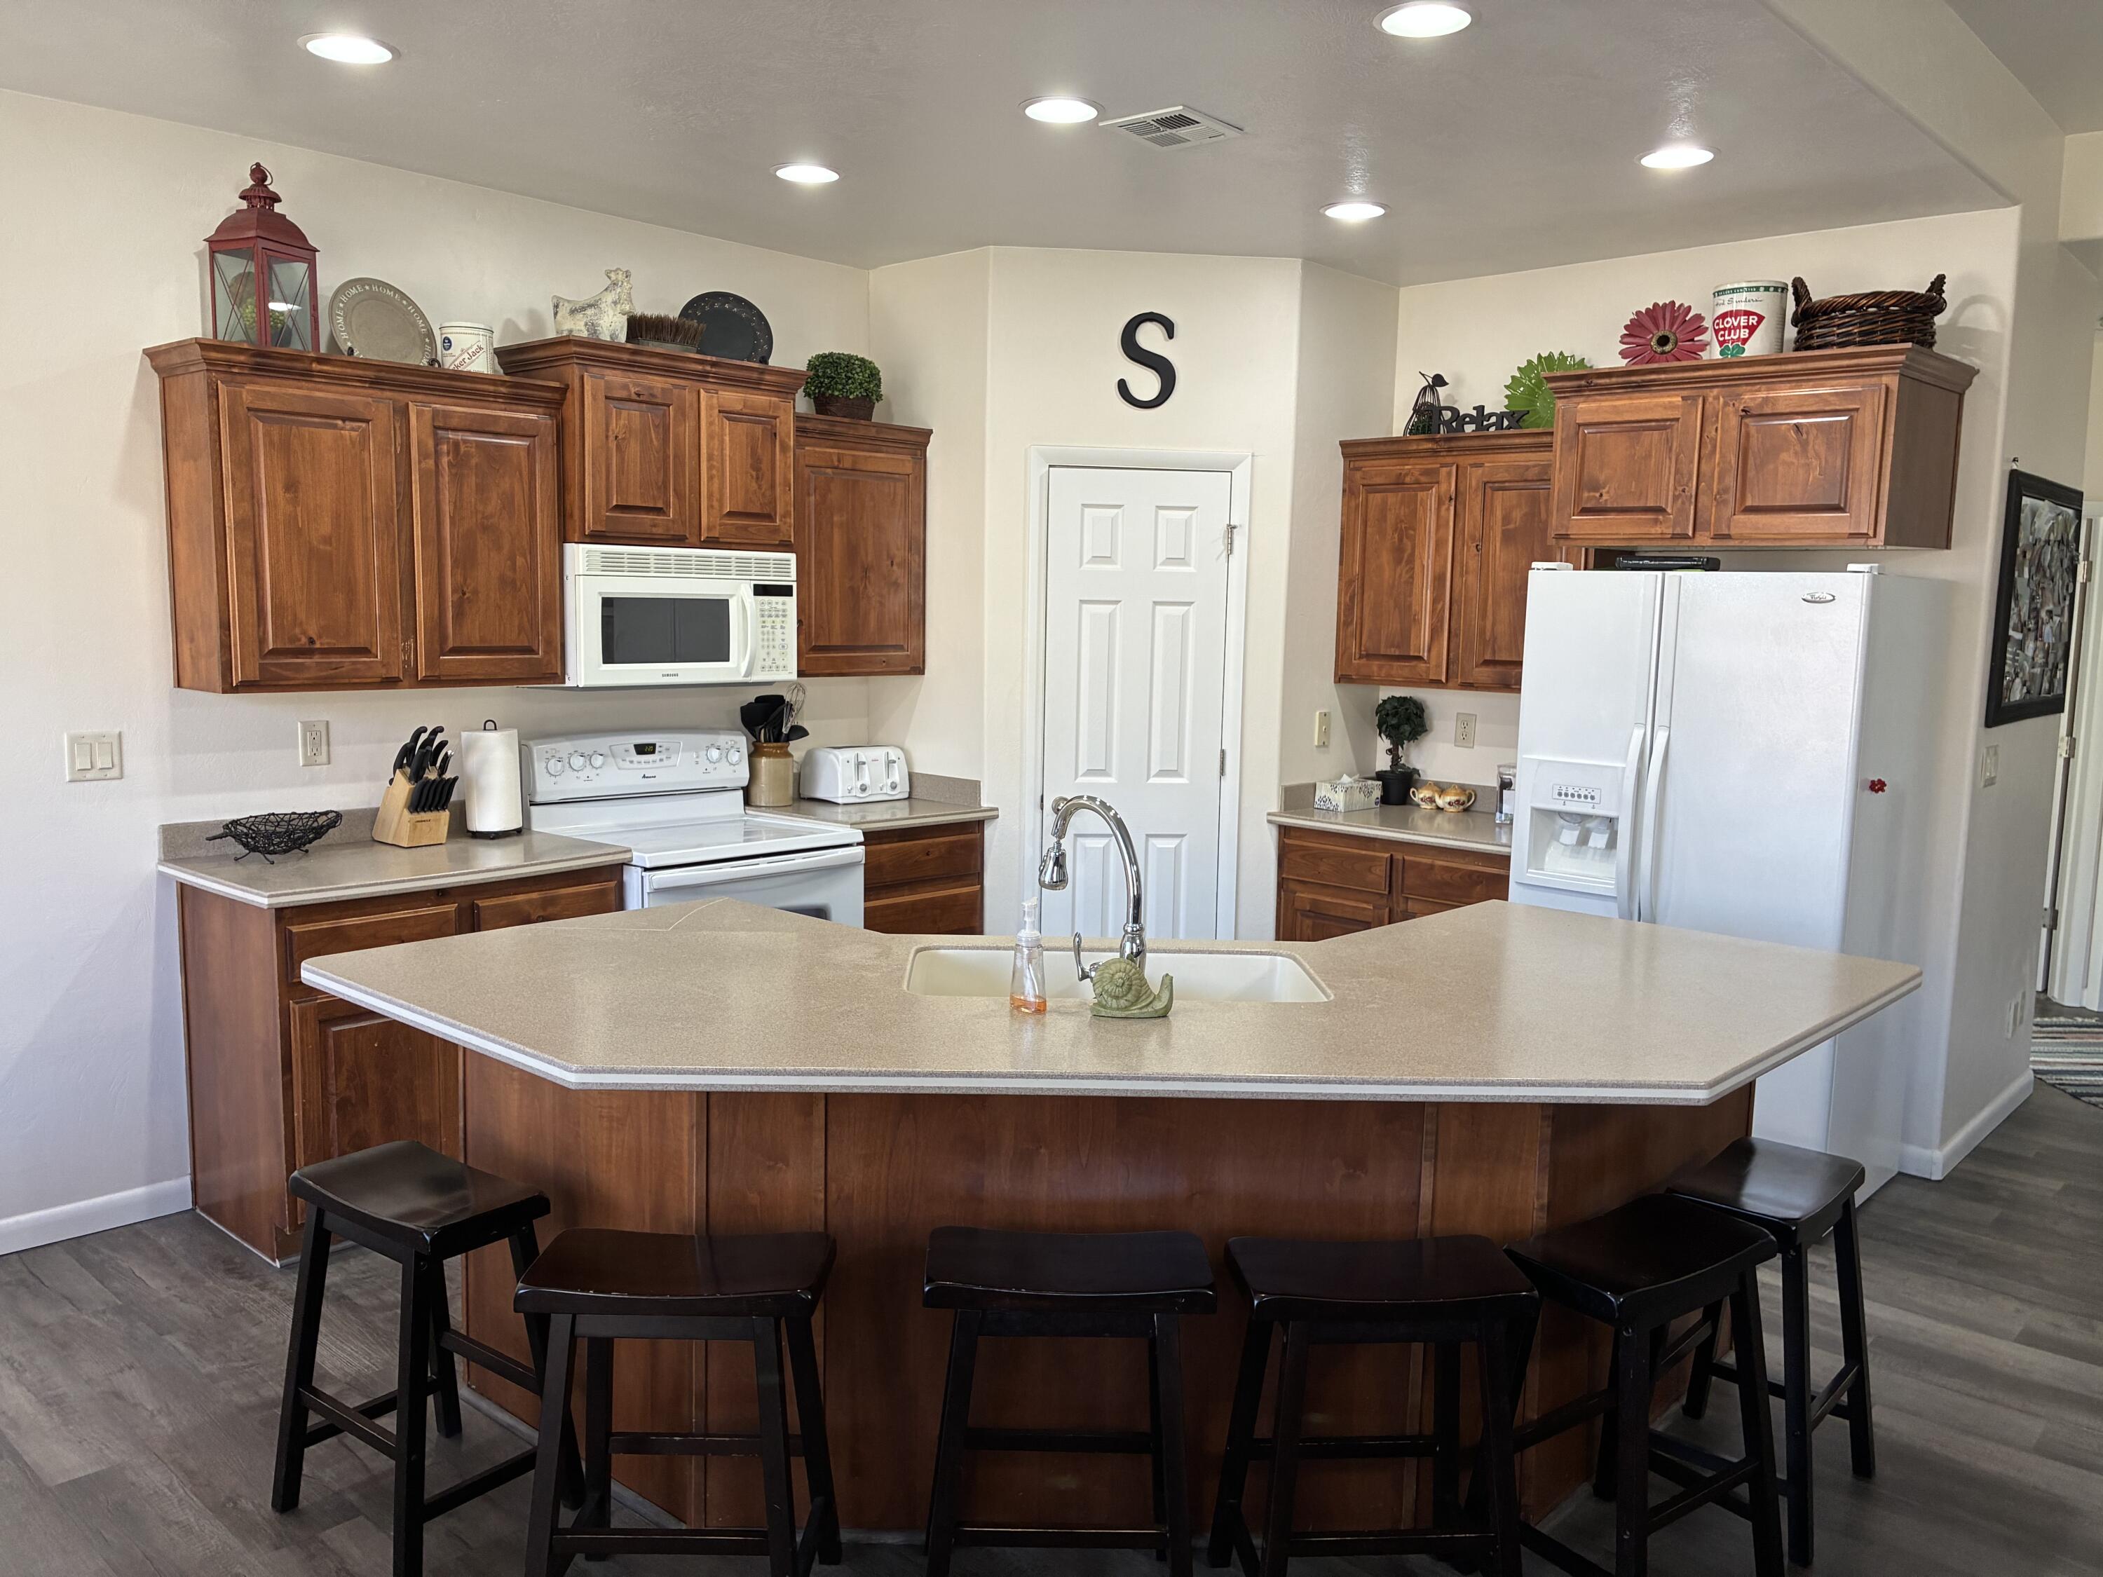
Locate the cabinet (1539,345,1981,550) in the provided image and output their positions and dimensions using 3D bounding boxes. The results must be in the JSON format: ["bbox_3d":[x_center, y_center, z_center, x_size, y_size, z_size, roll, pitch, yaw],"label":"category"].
[{"bbox_3d":[1.986,-0.927,4.485,0.976,0.487,0.663,7,9,42],"label":"cabinet"}]

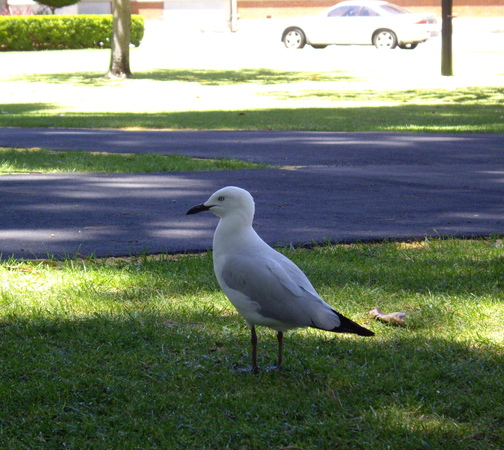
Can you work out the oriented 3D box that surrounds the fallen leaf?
[{"bbox_3d":[0.239,0.161,3.450,0.065,0.026,0.042,2,6,20],"label":"fallen leaf"}]

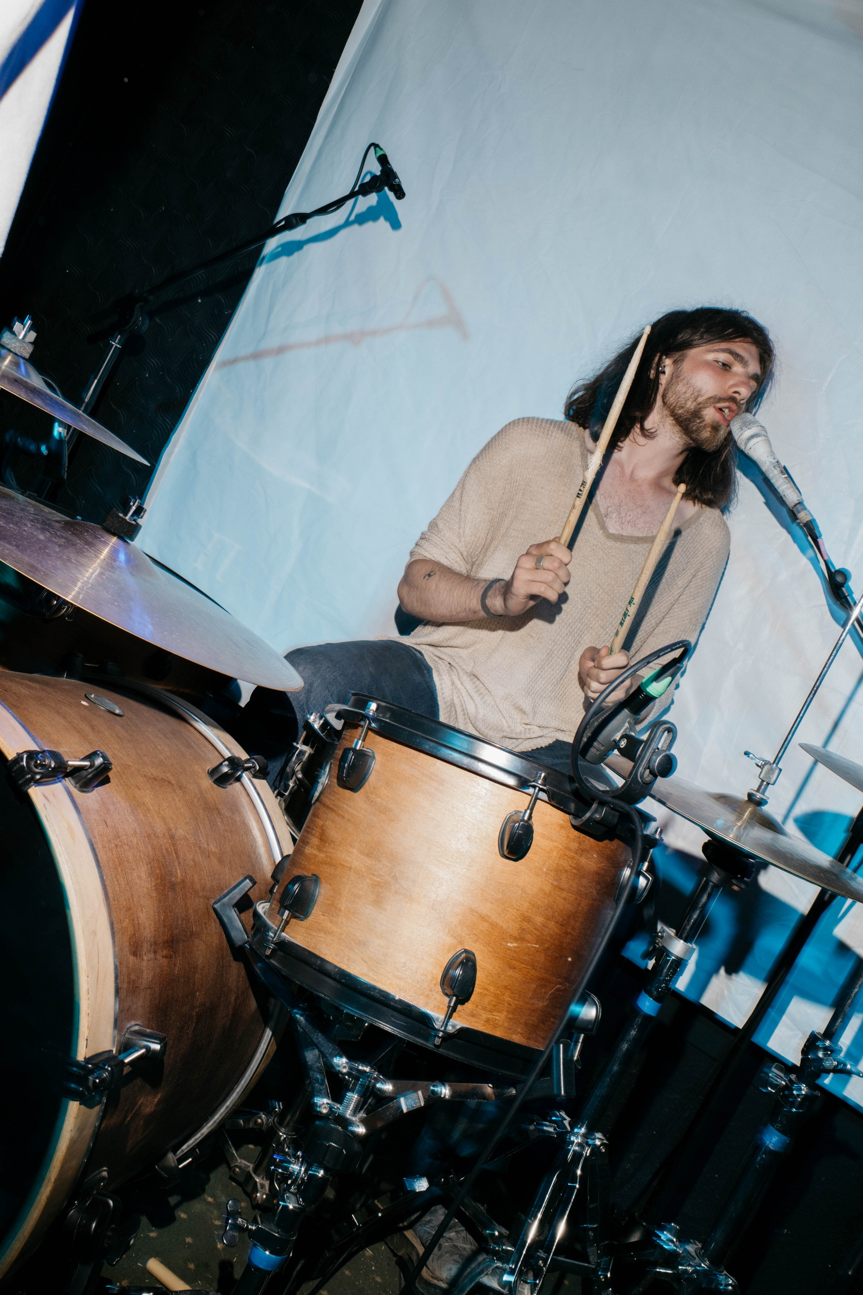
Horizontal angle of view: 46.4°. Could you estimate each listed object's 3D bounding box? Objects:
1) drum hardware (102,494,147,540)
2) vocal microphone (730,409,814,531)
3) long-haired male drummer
[{"bbox_3d":[-0.334,-0.144,1.100,0.036,0.044,0.036,29,4,0],"label":"drum hardware"},{"bbox_3d":[0.507,-0.266,1.490,0.185,0.050,0.050,64,0,16],"label":"vocal microphone"},{"bbox_3d":[0.050,0.045,1.460,0.630,1.340,0.670,26,4,0],"label":"long-haired male drummer"}]

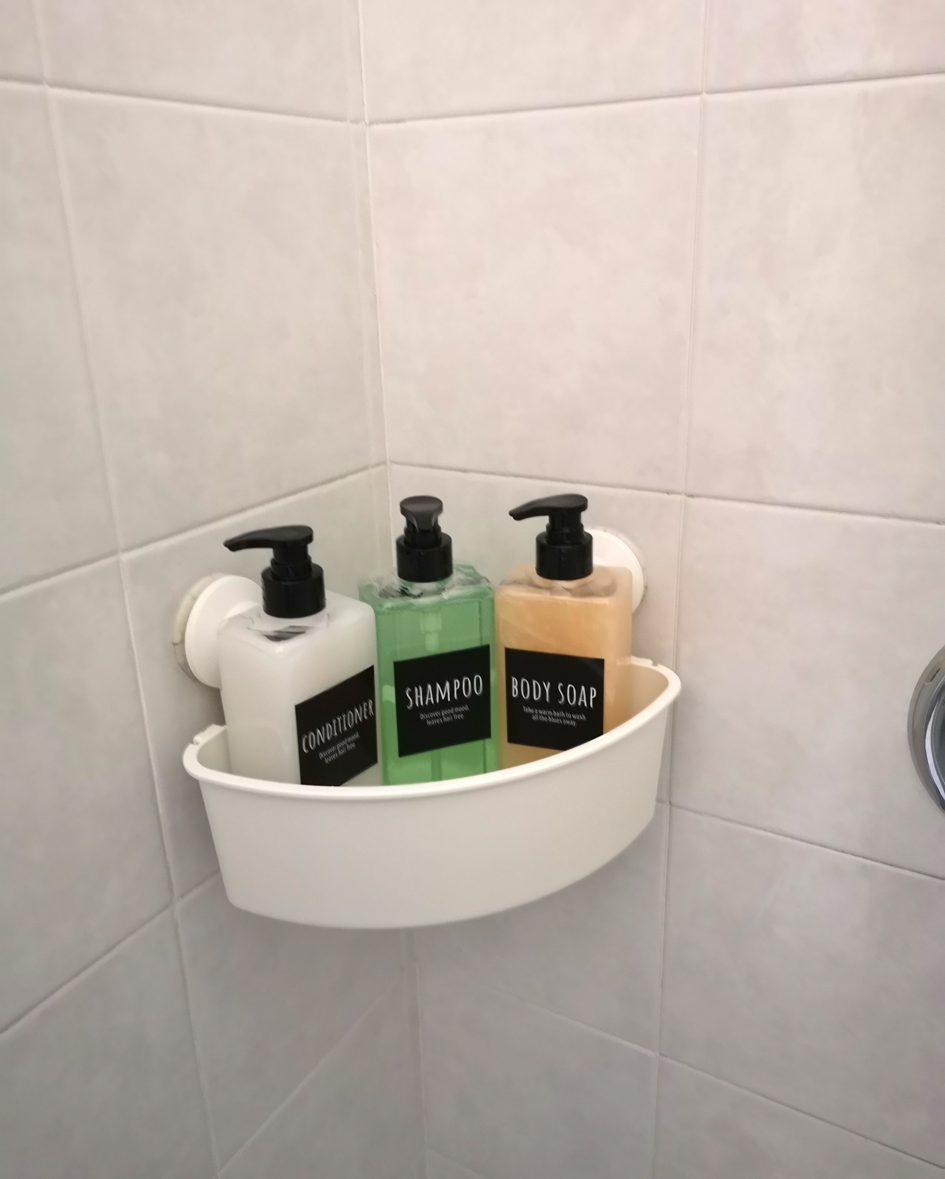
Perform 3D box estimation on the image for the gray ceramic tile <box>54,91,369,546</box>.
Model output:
[{"bbox_3d":[-0.125,-0.144,0.523,0.010,0.201,0.201,10,23,29],"label":"gray ceramic tile"}]

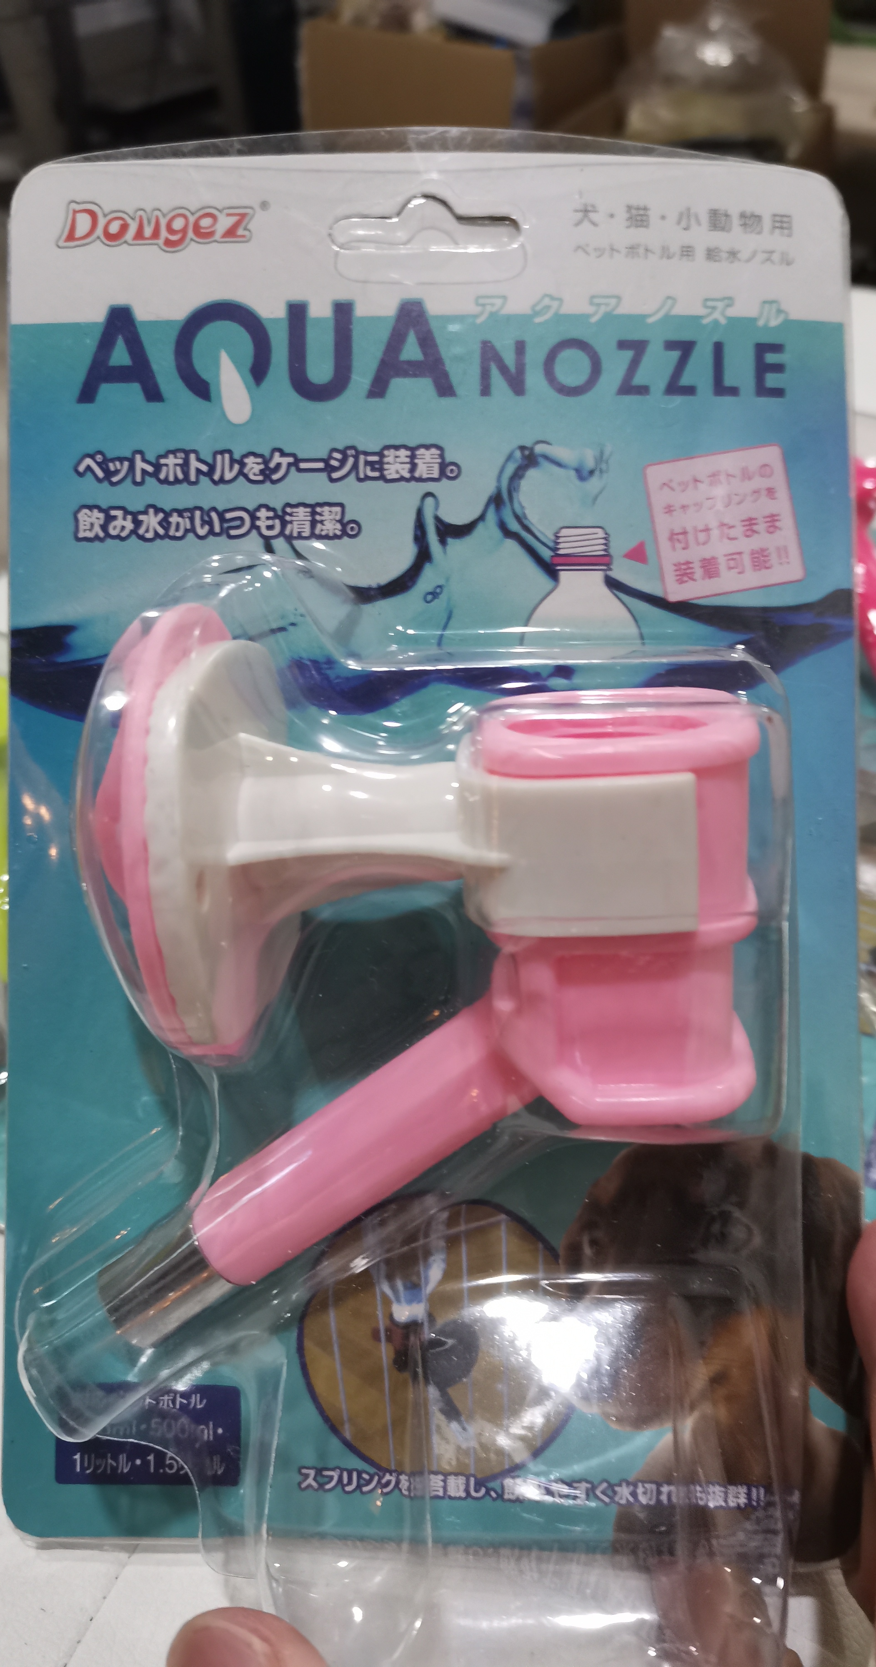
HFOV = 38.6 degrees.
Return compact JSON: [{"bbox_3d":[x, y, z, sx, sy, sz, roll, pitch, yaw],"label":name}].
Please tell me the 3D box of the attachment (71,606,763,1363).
[{"bbox_3d":[-0.002,0.021,0.175,0.093,0.105,0.061,-1,10,3],"label":"attachment"}]

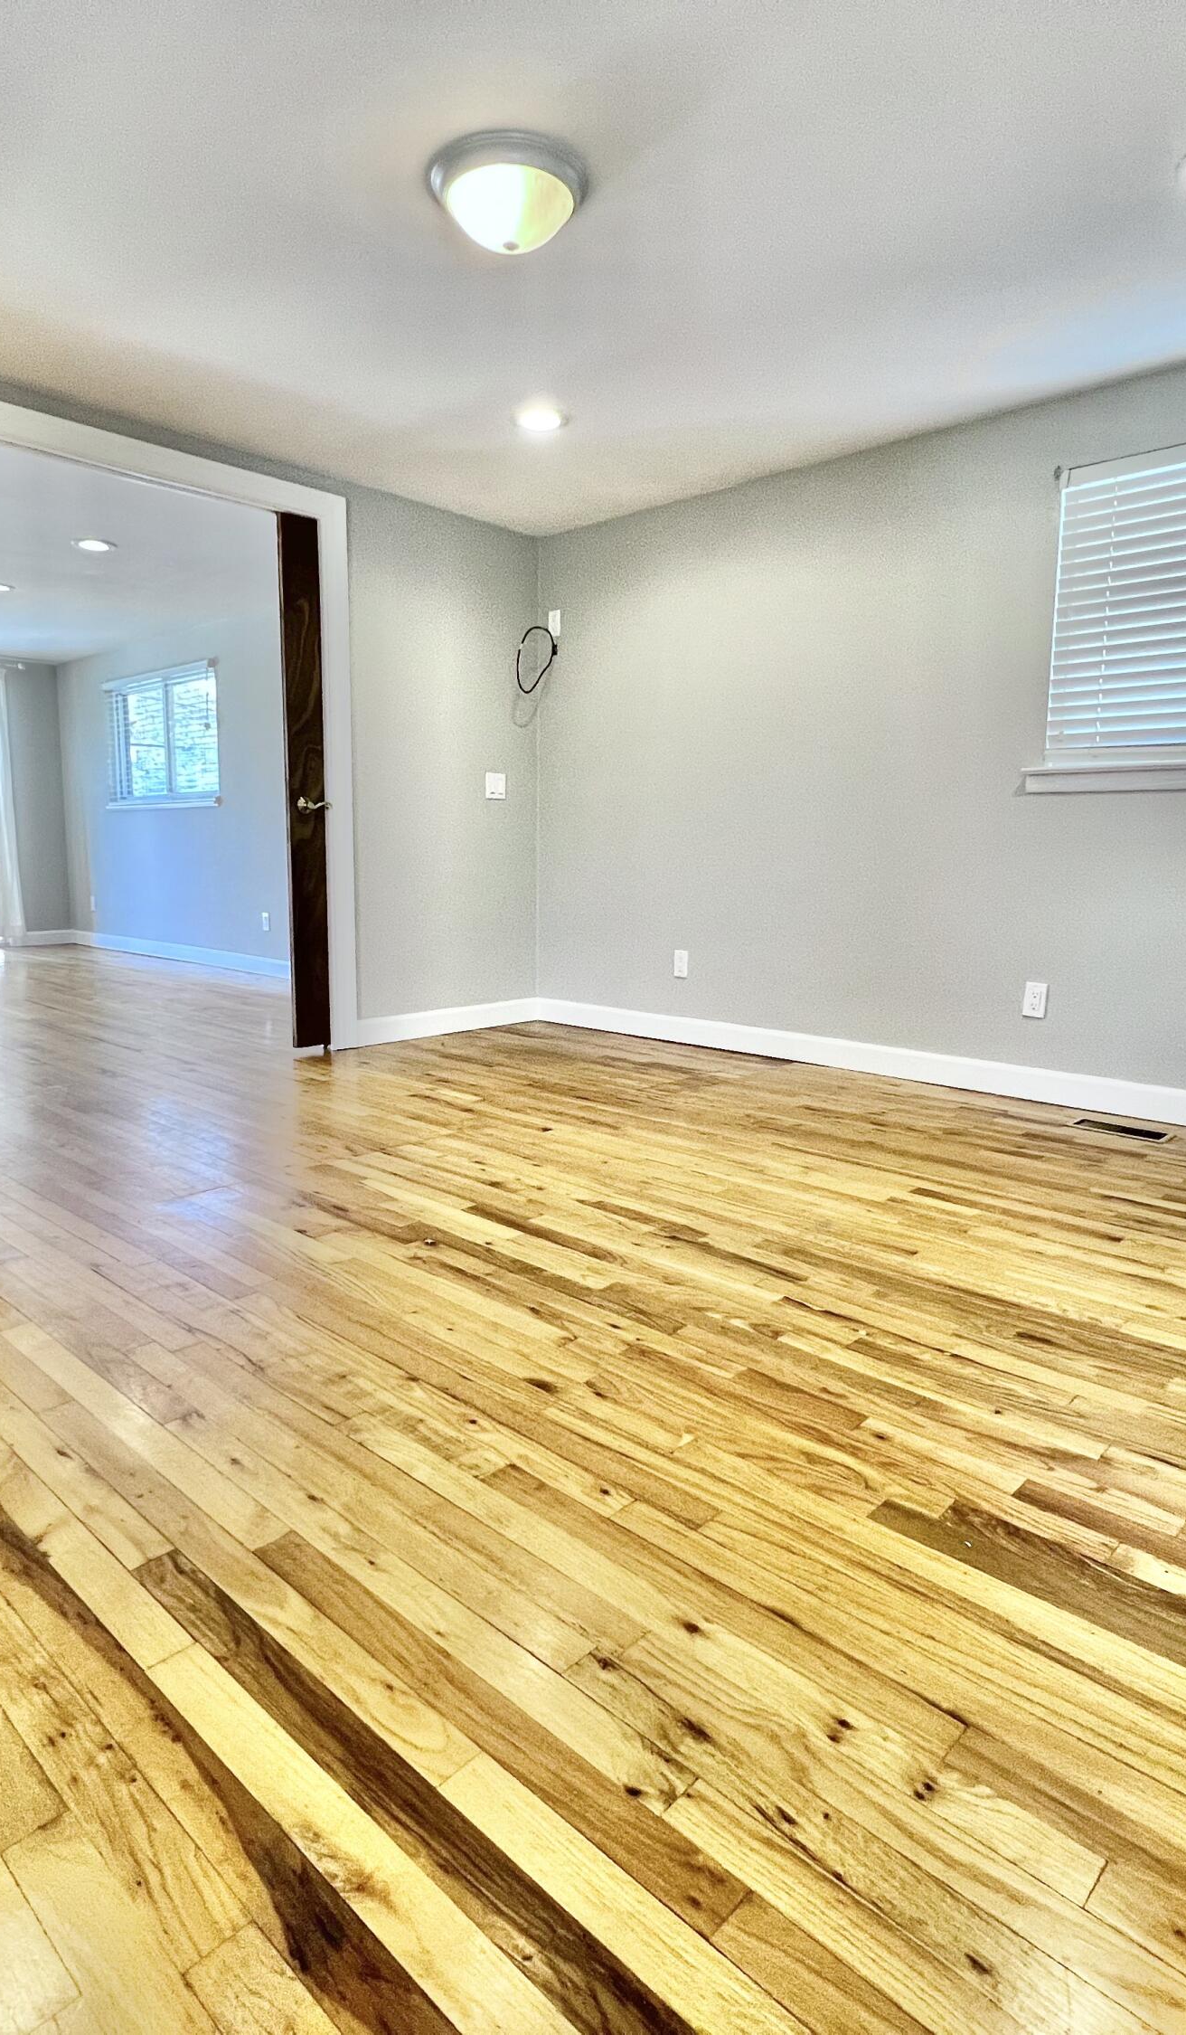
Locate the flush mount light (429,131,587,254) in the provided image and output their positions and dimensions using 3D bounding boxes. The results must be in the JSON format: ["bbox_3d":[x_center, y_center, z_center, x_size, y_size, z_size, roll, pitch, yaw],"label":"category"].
[{"bbox_3d":[-0.185,-1.761,2.237,0.340,0.135,0.340,1,9,0],"label":"flush mount light"}]

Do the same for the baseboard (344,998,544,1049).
[{"bbox_3d":[-0.657,0.013,4.746,1.068,0.123,0.020,-8,12,-44],"label":"baseboard"}]

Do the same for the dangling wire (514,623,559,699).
[{"bbox_3d":[-0.262,-1.668,4.758,0.090,0.315,0.170,8,12,41],"label":"dangling wire"}]

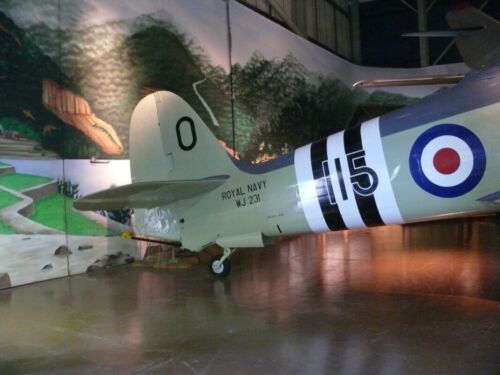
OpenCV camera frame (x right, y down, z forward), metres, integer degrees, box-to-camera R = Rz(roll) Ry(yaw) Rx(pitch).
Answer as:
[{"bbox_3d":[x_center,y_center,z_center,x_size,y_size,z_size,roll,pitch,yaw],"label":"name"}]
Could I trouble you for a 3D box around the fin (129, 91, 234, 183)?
[{"bbox_3d":[-1.172,-0.761,7.779,1.804,1.559,0.200,-12,-4,22],"label":"fin"}]

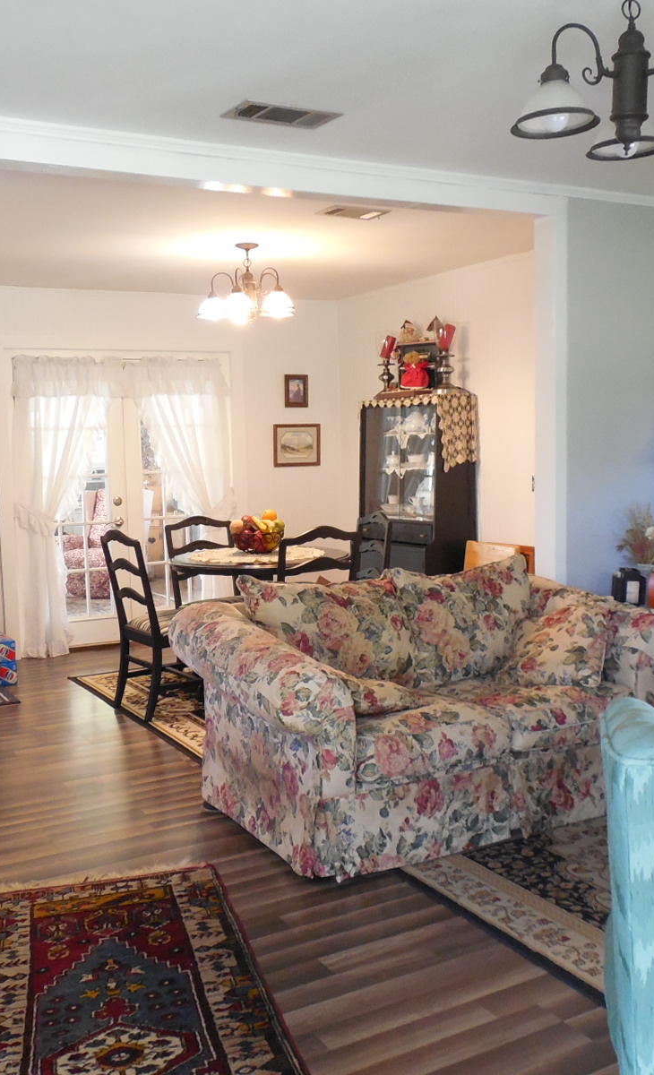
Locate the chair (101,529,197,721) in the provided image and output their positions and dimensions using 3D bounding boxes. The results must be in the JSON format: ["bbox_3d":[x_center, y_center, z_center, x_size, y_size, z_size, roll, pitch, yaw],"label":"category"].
[{"bbox_3d":[-0.891,0.435,5.501,0.470,0.980,0.450,-6,7,-36],"label":"chair"}]

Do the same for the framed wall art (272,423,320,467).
[{"bbox_3d":[-0.214,-0.689,7.758,0.395,0.315,0.025,-5,7,-29],"label":"framed wall art"}]

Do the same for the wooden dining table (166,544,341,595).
[{"bbox_3d":[-0.356,0.479,5.787,1.020,0.755,1.020,-4,6,-29],"label":"wooden dining table"}]

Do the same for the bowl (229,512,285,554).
[{"bbox_3d":[-0.414,-0.026,5.924,0.300,0.240,0.300,-2,5,0],"label":"bowl"}]

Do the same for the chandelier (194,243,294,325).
[{"bbox_3d":[-0.446,-1.423,5.768,0.560,0.410,0.560,-2,5,0],"label":"chandelier"}]

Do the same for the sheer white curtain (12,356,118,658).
[{"bbox_3d":[-1.713,-0.220,6.985,0.709,1.966,0.100,-4,6,-29],"label":"sheer white curtain"}]

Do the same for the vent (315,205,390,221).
[{"bbox_3d":[0.128,-1.570,5.033,0.340,0.020,0.210,-4,6,-29],"label":"vent"}]

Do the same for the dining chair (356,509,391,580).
[{"bbox_3d":[0.101,0.373,5.900,0.460,0.980,0.450,-4,6,-23],"label":"dining chair"}]

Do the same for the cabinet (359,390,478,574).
[{"bbox_3d":[0.576,-0.065,6.693,0.330,1.667,0.870,-5,7,-29],"label":"cabinet"}]

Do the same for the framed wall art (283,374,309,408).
[{"bbox_3d":[-0.227,-1.105,7.833,0.194,0.245,0.020,-4,6,-29],"label":"framed wall art"}]

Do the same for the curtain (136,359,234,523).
[{"bbox_3d":[-0.986,-0.276,7.311,0.750,1.980,0.120,-5,7,-29],"label":"curtain"}]

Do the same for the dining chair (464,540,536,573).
[{"bbox_3d":[0.754,0.438,5.660,0.520,0.800,0.460,-4,6,-29],"label":"dining chair"}]

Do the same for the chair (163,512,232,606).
[{"bbox_3d":[-0.650,0.358,6.073,0.460,0.960,0.520,-4,6,-29],"label":"chair"}]

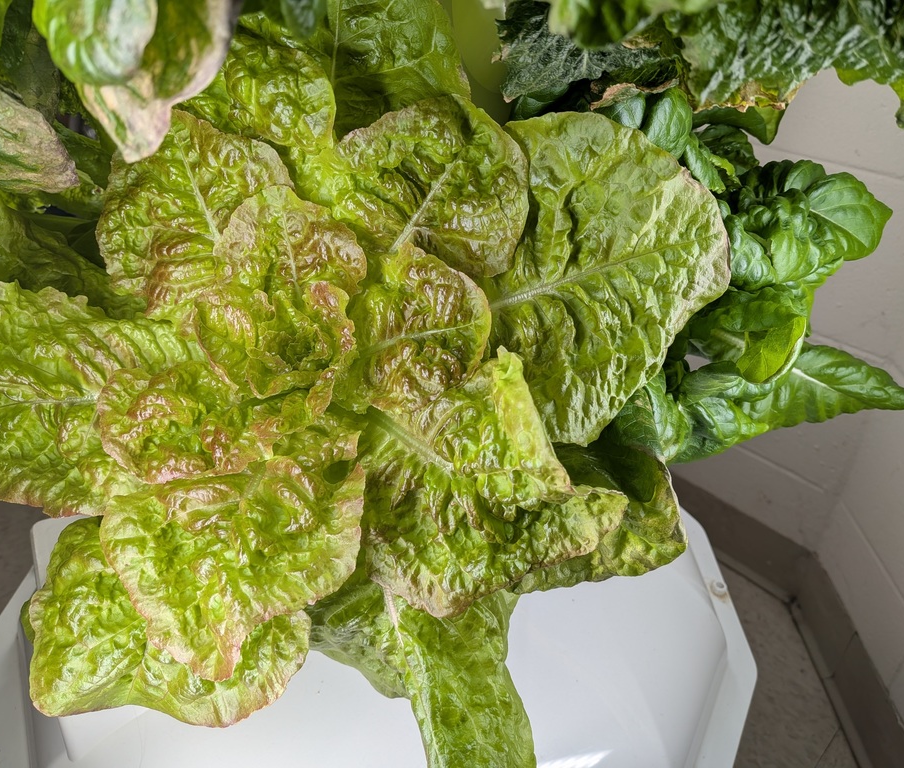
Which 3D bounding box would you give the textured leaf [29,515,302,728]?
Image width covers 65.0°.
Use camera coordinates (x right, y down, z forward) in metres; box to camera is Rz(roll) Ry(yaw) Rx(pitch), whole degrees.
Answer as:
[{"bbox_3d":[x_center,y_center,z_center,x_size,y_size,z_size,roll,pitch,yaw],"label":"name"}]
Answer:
[{"bbox_3d":[-0.191,0.157,0.492,0.176,0.060,0.143,4,63,2],"label":"textured leaf"}]

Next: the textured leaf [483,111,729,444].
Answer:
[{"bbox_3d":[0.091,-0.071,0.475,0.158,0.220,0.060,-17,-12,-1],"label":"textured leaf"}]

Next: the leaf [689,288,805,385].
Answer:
[{"bbox_3d":[0.229,-0.038,0.550,0.088,0.045,0.067,0,66,-7],"label":"leaf"}]

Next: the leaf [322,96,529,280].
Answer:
[{"bbox_3d":[-0.018,-0.125,0.465,0.120,0.119,0.055,29,-5,9],"label":"leaf"}]

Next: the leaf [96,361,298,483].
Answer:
[{"bbox_3d":[-0.146,0.019,0.426,0.113,0.045,0.073,-18,60,-18],"label":"leaf"}]

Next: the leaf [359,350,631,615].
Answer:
[{"bbox_3d":[0.024,0.056,0.441,0.149,0.070,0.152,-37,72,-16],"label":"leaf"}]

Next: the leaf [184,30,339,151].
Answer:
[{"bbox_3d":[-0.137,-0.203,0.508,0.098,0.045,0.104,2,75,-3],"label":"leaf"}]

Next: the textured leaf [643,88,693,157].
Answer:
[{"bbox_3d":[0.176,-0.214,0.580,0.036,0.020,0.056,-11,73,-3],"label":"textured leaf"}]

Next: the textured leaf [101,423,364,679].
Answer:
[{"bbox_3d":[-0.129,0.095,0.431,0.147,0.055,0.152,5,70,2],"label":"textured leaf"}]

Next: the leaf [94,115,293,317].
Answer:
[{"bbox_3d":[-0.161,-0.103,0.455,0.108,0.136,0.050,-17,-6,-9],"label":"leaf"}]

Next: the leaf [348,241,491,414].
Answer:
[{"bbox_3d":[-0.023,-0.034,0.430,0.091,0.050,0.094,-10,73,12],"label":"leaf"}]

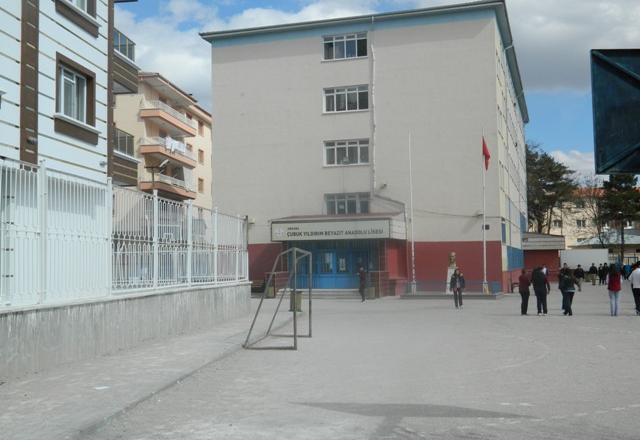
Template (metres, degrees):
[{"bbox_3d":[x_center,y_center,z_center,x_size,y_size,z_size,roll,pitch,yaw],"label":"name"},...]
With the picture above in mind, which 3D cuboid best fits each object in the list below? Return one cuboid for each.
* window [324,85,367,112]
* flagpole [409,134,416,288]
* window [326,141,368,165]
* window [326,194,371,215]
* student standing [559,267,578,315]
[{"bbox_3d":[1.652,-7.554,47.552,2.930,1.623,0.180,-2,-3,17],"label":"window"},{"bbox_3d":[4.714,-0.376,38.839,0.130,8.253,0.130,-2,-3,17],"label":"flagpole"},{"bbox_3d":[1.658,-4.145,46.896,2.873,1.547,0.200,-2,-3,17],"label":"window"},{"bbox_3d":[1.732,-0.868,47.195,2.930,1.580,0.180,-2,-3,17],"label":"window"},{"bbox_3d":[8.081,2.330,24.700,0.500,1.600,0.380,-1,-3,12],"label":"student standing"}]

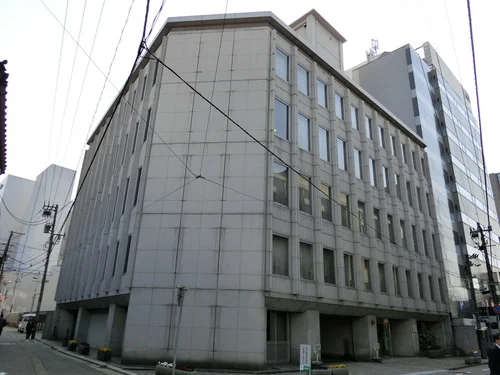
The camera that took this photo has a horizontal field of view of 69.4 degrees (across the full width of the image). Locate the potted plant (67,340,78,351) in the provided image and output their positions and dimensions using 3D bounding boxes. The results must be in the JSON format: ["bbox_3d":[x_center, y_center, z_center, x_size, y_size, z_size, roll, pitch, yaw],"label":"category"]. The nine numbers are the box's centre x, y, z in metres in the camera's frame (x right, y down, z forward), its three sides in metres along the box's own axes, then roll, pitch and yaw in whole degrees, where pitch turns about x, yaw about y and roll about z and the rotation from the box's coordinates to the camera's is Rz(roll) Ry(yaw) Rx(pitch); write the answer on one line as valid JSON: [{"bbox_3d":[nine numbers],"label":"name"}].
[{"bbox_3d":[-9.741,8.709,19.911,0.486,0.496,0.486,16,-25,-32],"label":"potted plant"}]

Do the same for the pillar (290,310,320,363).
[{"bbox_3d":[2.782,7.367,17.982,0.948,2.373,1.053,20,-27,-40],"label":"pillar"}]

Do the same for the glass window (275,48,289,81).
[{"bbox_3d":[1.699,-6.714,19.802,0.940,1.716,0.150,20,-27,-40],"label":"glass window"}]

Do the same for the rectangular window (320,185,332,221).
[{"bbox_3d":[4.378,0.891,20.475,1.044,2.030,0.200,20,-27,-40],"label":"rectangular window"}]

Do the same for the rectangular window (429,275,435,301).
[{"bbox_3d":[13.047,7.338,26.243,1.080,1.704,0.150,20,-27,-40],"label":"rectangular window"}]

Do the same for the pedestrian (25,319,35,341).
[{"bbox_3d":[-17.874,11.602,29.348,0.500,1.670,0.380,13,-23,-27],"label":"pedestrian"}]

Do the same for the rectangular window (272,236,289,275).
[{"bbox_3d":[1.326,2.999,15.937,1.080,1.704,0.150,20,-27,-40],"label":"rectangular window"}]

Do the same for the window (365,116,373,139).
[{"bbox_3d":[8.424,-4.214,25.798,0.940,1.716,0.150,20,-27,-40],"label":"window"}]

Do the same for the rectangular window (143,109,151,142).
[{"bbox_3d":[-5.227,-3.462,19.068,0.150,1.990,1.080,16,-25,-33],"label":"rectangular window"}]

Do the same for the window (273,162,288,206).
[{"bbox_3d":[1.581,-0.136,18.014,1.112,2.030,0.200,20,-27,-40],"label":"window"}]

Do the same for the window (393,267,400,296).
[{"bbox_3d":[9.140,5.891,22.808,1.080,1.704,0.150,20,-27,-40],"label":"window"}]

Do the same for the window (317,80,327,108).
[{"bbox_3d":[4.305,-5.688,21.864,1.080,1.649,0.150,20,-27,-40],"label":"window"}]

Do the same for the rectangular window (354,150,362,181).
[{"bbox_3d":[6.962,-1.485,23.383,0.940,1.990,0.150,20,-27,-40],"label":"rectangular window"}]

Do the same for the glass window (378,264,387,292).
[{"bbox_3d":[8.071,5.545,22.124,0.940,1.716,0.150,20,-27,-40],"label":"glass window"}]

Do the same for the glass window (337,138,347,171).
[{"bbox_3d":[5.911,-2.069,23.002,1.010,2.098,0.200,20,-27,-40],"label":"glass window"}]

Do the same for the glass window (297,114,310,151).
[{"bbox_3d":[2.879,-2.979,19.517,1.080,1.990,0.150,20,-27,-40],"label":"glass window"}]

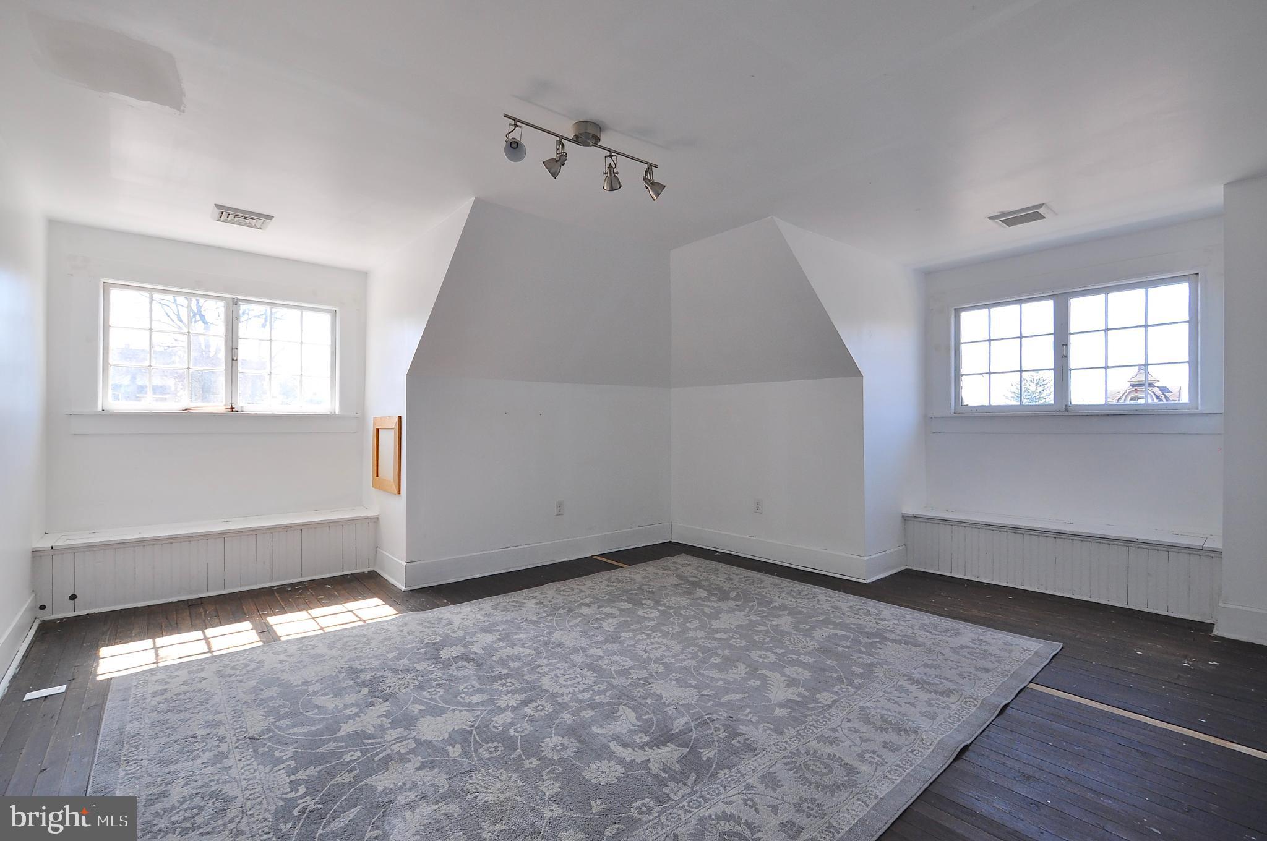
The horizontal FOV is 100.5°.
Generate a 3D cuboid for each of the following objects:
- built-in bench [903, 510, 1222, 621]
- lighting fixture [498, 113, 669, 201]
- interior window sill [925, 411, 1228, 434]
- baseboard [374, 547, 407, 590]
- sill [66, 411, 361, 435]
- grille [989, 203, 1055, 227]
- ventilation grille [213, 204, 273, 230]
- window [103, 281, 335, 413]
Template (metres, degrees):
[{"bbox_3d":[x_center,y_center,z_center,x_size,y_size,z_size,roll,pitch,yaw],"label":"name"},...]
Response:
[{"bbox_3d":[2.760,0.898,3.555,1.630,0.410,0.530,-1,-1,44],"label":"built-in bench"},{"bbox_3d":[-0.190,-1.140,2.263,0.750,0.230,0.150,0,-1,-34],"label":"lighting fixture"},{"bbox_3d":[2.993,0.025,3.716,1.610,0.140,0.060,-1,-1,44],"label":"interior window sill"},{"bbox_3d":[-1.677,1.015,3.646,0.030,0.180,0.630,1,-1,-42],"label":"baseboard"},{"bbox_3d":[-2.907,0.029,3.820,1.670,0.140,0.060,1,-1,-37],"label":"sill"},{"bbox_3d":[2.372,-1.233,3.217,0.285,0.025,0.240,-1,-1,44],"label":"grille"},{"bbox_3d":[-2.393,-1.233,3.227,0.290,0.025,0.250,1,-1,-37],"label":"ventilation grille"},{"bbox_3d":[-2.934,-0.478,3.849,1.340,0.850,0.080,1,-1,-37],"label":"window"}]

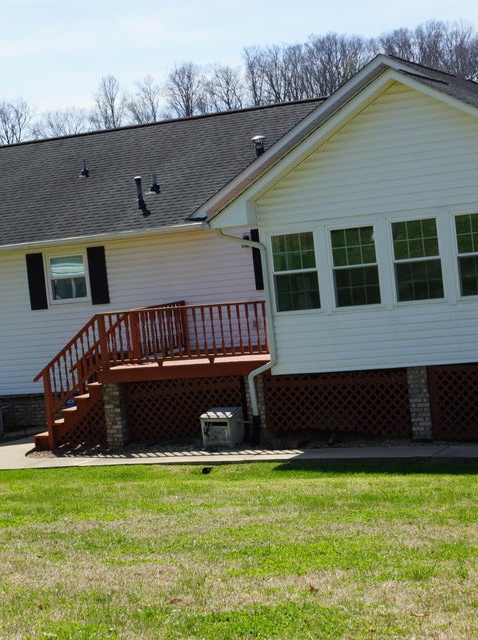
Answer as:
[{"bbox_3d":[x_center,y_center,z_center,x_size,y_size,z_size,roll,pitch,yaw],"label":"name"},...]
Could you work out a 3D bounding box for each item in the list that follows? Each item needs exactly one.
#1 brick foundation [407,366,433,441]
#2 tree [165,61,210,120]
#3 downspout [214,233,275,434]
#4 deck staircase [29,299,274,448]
[{"bbox_3d":[2.713,1.202,17.636,0.305,1.050,0.300,-4,3,25],"label":"brick foundation"},{"bbox_3d":[-5.471,-22.589,130.000,4.800,11.000,4.800,-4,3,25],"label":"tree"},{"bbox_3d":[0.180,0.205,18.437,0.780,3.260,0.190,-4,3,25],"label":"downspout"},{"bbox_3d":[-0.953,0.822,20.646,4.520,2.190,2.800,-4,3,25],"label":"deck staircase"}]

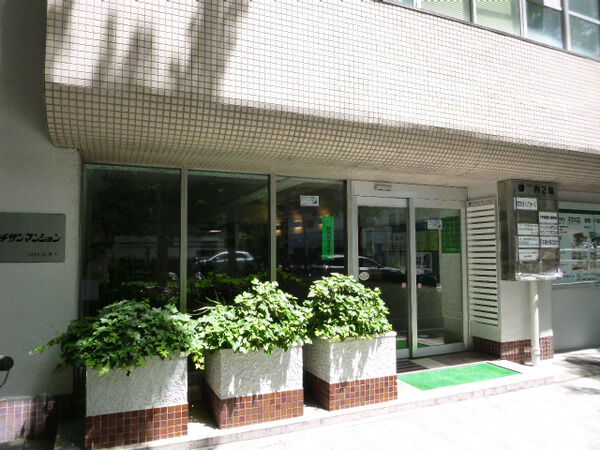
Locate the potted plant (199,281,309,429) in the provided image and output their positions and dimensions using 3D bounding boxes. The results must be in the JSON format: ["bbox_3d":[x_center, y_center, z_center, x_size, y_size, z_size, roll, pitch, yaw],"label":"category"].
[{"bbox_3d":[-0.462,1.055,3.873,0.870,1.156,0.816,1,-4,-24],"label":"potted plant"}]

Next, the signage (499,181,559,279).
[{"bbox_3d":[3.001,0.077,5.641,0.843,1.238,0.211,1,-4,-24],"label":"signage"}]

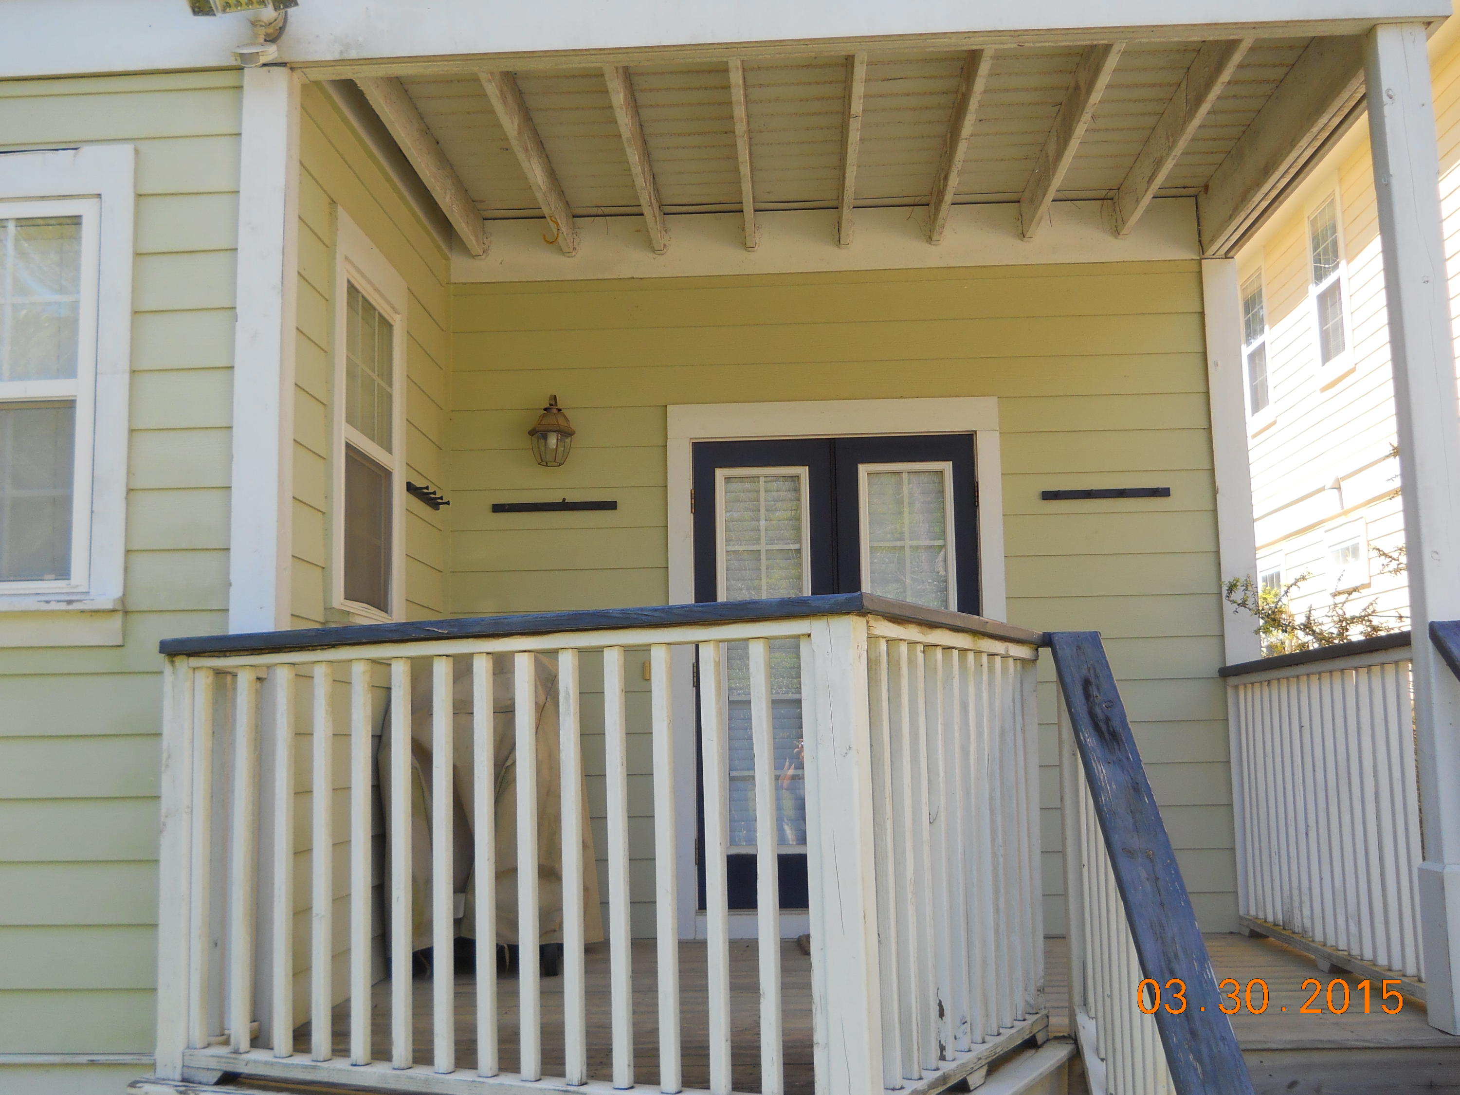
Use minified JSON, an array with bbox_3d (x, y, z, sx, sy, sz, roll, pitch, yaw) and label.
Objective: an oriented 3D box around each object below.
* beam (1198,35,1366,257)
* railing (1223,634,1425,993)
[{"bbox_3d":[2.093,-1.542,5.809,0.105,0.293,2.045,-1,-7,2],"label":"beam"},{"bbox_3d":[2.093,0.920,5.512,0.139,1.095,2.159,-1,-7,2],"label":"railing"}]

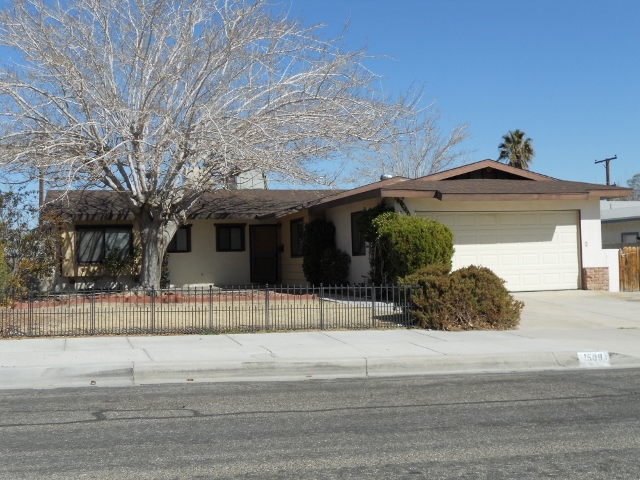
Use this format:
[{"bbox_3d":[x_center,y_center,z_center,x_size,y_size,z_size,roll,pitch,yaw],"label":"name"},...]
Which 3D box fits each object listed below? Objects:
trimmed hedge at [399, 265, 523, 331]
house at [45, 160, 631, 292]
[{"bbox_3d":[2.490,1.012,15.780,2.150,1.120,1.800,-1,-1,-17],"label":"trimmed hedge"},{"bbox_3d":[-1.217,-0.224,28.120,15.300,3.700,15.800,-1,-1,-17],"label":"house"}]

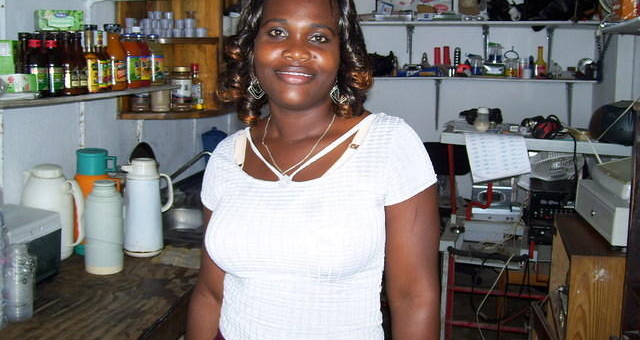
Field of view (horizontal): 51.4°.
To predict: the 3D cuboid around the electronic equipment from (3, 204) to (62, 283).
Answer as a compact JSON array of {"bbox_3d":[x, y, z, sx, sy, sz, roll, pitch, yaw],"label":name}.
[{"bbox_3d":[-0.870,0.220,1.790,0.240,0.175,0.225,3,10,10],"label":"electronic equipment"}]

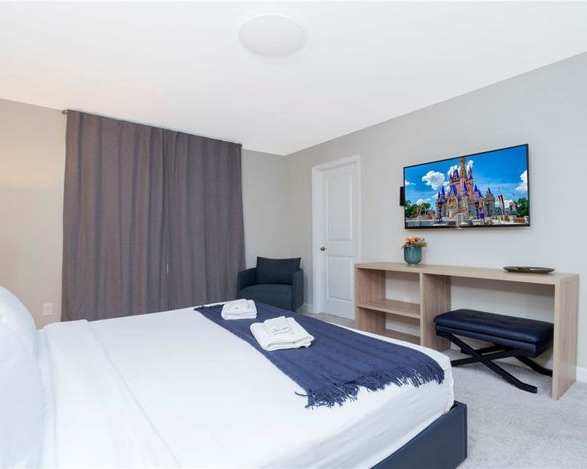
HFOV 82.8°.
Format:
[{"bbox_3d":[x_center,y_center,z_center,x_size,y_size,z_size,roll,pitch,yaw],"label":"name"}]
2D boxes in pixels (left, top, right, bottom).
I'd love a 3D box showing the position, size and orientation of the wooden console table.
[{"bbox_3d":[1.383,0.711,3.024,0.450,0.770,1.780,1,-2,-38],"label":"wooden console table"}]

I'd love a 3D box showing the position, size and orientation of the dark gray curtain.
[{"bbox_3d":[-1.578,-0.103,4.200,2.180,2.400,0.110,1,-2,-38],"label":"dark gray curtain"}]

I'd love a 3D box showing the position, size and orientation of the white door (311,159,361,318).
[{"bbox_3d":[0.601,0.076,4.500,0.100,2.090,0.880,1,-2,-38],"label":"white door"}]

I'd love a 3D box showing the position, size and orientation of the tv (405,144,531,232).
[{"bbox_3d":[1.558,-0.386,3.127,0.060,0.655,1.135,1,-2,-38],"label":"tv"}]

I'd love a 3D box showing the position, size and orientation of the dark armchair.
[{"bbox_3d":[-0.297,0.733,4.700,0.770,0.790,0.710,0,-1,14],"label":"dark armchair"}]

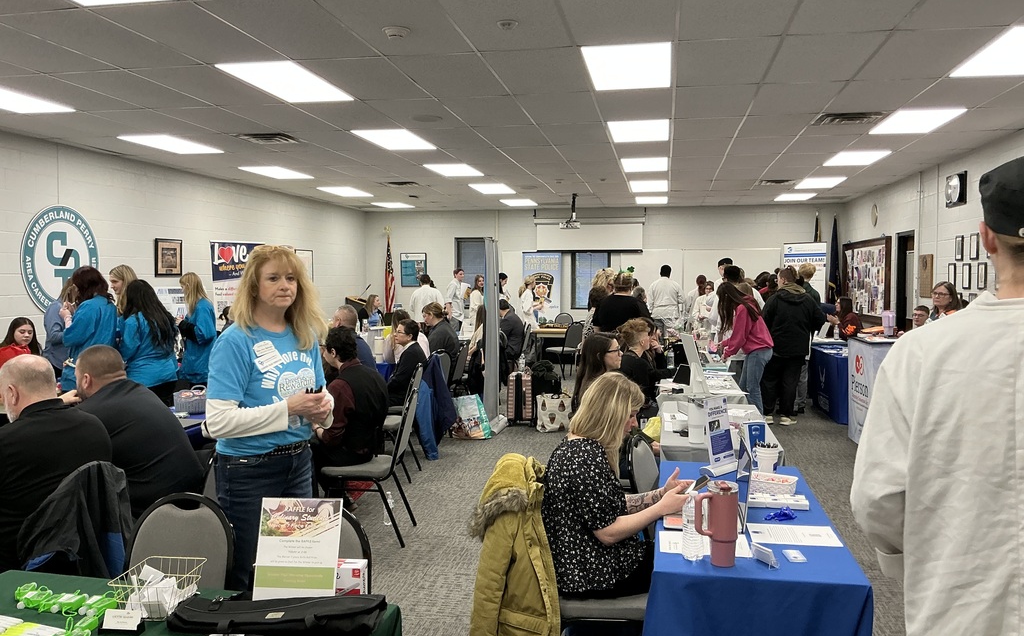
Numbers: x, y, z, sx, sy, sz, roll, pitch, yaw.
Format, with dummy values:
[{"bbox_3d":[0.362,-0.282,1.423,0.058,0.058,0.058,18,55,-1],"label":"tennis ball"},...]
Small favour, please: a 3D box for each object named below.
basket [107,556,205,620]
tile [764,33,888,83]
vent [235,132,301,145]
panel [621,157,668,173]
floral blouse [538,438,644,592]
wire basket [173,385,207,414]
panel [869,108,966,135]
[{"bbox_3d":[-0.915,0.717,2.162,0.170,0.105,0.205,0,3,3],"label":"basket"},{"bbox_3d":[1.994,-1.671,5.348,0.605,0.025,1.210,1,3,11],"label":"tile"},{"bbox_3d":[-2.455,-1.840,8.369,0.580,0.040,0.580,1,3,11],"label":"vent"},{"bbox_3d":[1.663,-1.907,10.232,0.600,0.070,1.200,1,3,11],"label":"panel"},{"bbox_3d":[0.300,0.714,3.120,0.400,0.540,0.460,0,3,-2],"label":"floral blouse"},{"bbox_3d":[-2.080,0.534,5.500,0.240,0.160,0.230,2,3,40],"label":"wire basket"},{"bbox_3d":[3.626,-1.761,7.479,0.590,0.060,1.190,1,3,11],"label":"panel"}]

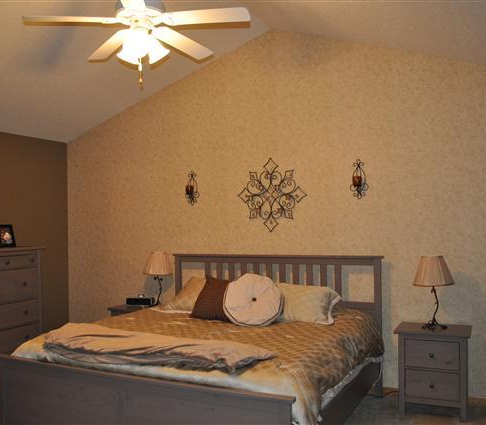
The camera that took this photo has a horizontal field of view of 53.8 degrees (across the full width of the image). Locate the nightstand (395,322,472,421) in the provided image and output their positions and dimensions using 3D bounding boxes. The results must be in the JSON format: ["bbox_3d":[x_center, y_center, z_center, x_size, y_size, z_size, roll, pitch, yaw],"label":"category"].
[{"bbox_3d":[1.485,1.220,3.733,0.532,0.640,0.374,-2,-2,27],"label":"nightstand"}]

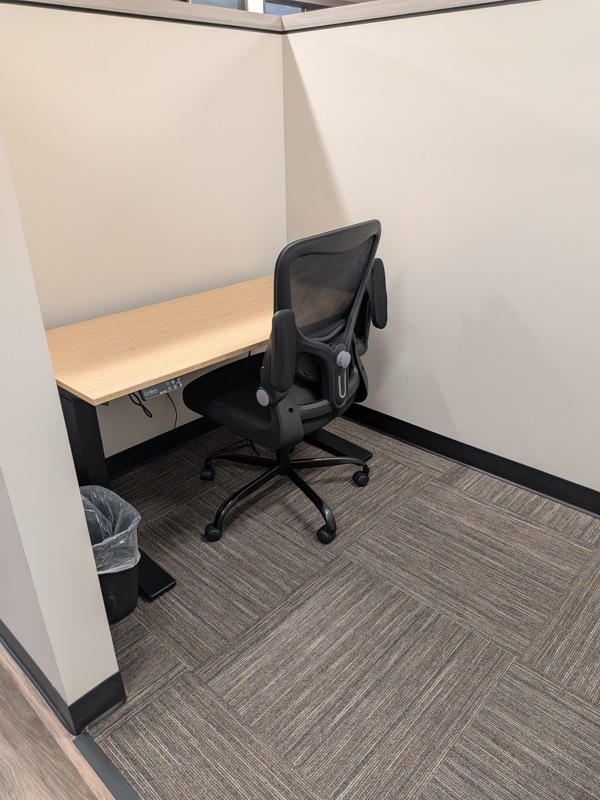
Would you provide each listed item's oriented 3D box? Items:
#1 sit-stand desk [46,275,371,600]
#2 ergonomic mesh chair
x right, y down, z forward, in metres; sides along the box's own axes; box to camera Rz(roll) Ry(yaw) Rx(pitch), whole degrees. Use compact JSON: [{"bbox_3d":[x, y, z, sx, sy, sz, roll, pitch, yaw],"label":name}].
[{"bbox_3d":[-0.300,0.018,2.120,0.695,0.665,1.250,22,33,38],"label":"sit-stand desk"},{"bbox_3d":[-0.082,-0.081,1.922,0.700,1.010,0.710,14,29,27],"label":"ergonomic mesh chair"}]

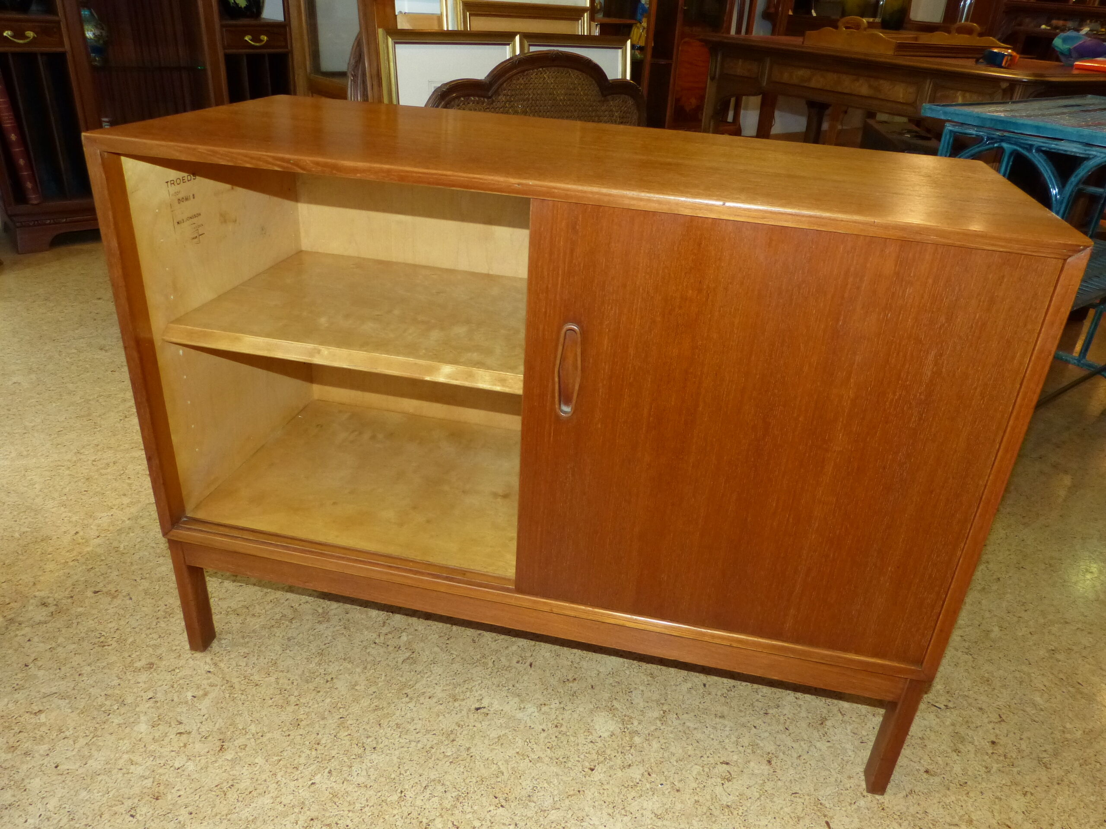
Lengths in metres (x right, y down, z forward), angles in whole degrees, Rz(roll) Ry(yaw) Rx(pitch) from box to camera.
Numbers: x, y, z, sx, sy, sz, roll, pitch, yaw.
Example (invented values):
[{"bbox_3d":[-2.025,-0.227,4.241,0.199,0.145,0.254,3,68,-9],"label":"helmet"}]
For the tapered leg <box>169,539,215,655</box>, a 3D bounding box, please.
[{"bbox_3d":[-0.566,0.279,1.261,0.024,0.218,0.037,9,28,9],"label":"tapered leg"}]

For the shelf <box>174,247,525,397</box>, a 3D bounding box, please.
[{"bbox_3d":[-0.242,-0.160,1.230,0.520,0.021,0.398,9,28,9],"label":"shelf"}]

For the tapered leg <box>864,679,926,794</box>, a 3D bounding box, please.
[{"bbox_3d":[0.468,0.434,1.099,0.022,0.219,0.037,9,28,9],"label":"tapered leg"}]

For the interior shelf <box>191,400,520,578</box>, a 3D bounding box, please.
[{"bbox_3d":[-0.262,0.112,1.358,0.520,0.022,0.421,9,28,9],"label":"interior shelf"}]

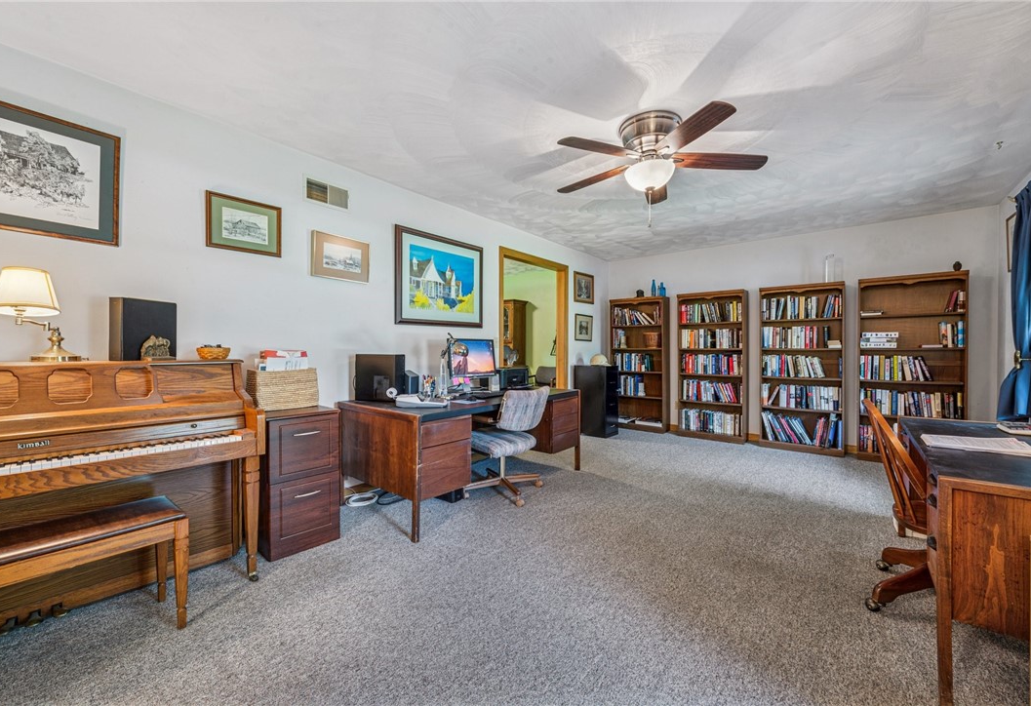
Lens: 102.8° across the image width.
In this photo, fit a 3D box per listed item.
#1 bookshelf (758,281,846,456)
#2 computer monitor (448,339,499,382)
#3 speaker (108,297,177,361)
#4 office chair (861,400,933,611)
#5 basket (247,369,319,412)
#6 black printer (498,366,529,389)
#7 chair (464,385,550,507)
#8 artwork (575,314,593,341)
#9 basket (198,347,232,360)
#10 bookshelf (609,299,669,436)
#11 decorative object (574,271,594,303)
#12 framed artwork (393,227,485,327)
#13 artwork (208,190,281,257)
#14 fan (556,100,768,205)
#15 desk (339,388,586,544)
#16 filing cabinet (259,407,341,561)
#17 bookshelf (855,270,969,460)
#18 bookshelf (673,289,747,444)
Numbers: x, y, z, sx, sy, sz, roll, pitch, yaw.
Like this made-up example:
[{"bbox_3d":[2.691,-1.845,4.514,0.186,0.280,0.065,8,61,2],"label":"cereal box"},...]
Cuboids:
[{"bbox_3d":[3.177,0.170,4.573,0.766,1.808,0.258,0,1,39],"label":"bookshelf"},{"bbox_3d":[-0.380,0.052,3.644,0.120,0.370,0.530,0,1,44],"label":"computer monitor"},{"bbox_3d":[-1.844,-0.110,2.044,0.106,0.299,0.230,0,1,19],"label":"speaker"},{"bbox_3d":[1.851,0.676,1.732,0.590,0.870,0.520,1,1,45],"label":"office chair"},{"bbox_3d":[-1.449,0.222,2.579,0.185,0.245,0.364,0,1,39],"label":"basket"},{"bbox_3d":[-0.121,0.248,4.094,0.320,0.190,0.360,1,1,45],"label":"black printer"},{"bbox_3d":[-0.097,0.680,3.235,0.560,0.840,0.600,-1,1,-36],"label":"chair"},{"bbox_3d":[0.950,-0.334,5.605,0.025,0.355,0.470,0,1,39],"label":"artwork"},{"bbox_3d":[-1.642,-0.001,2.235,0.155,0.070,0.155,0,1,39],"label":"basket"},{"bbox_3d":[1.740,0.155,5.753,0.768,1.800,0.270,0,1,39],"label":"bookshelf"},{"bbox_3d":[0.947,-0.881,5.644,0.028,0.408,0.552,0,1,39],"label":"decorative object"},{"bbox_3d":[-0.647,-0.635,3.692,0.031,0.800,1.005,0,1,39],"label":"framed artwork"},{"bbox_3d":[-1.616,-0.762,2.476,0.025,0.318,0.400,0,1,39],"label":"artwork"},{"bbox_3d":[0.804,-1.154,2.462,1.254,0.383,1.254,0,1,39],"label":"fan"},{"bbox_3d":[-0.338,0.722,3.375,0.902,0.736,1.842,0,1,39],"label":"desk"},{"bbox_3d":[-1.353,0.722,2.457,0.493,0.754,0.405,0,1,39],"label":"filing cabinet"},{"bbox_3d":[3.846,0.173,4.026,0.757,1.809,0.258,0,1,39],"label":"bookshelf"},{"bbox_3d":[2.465,0.165,5.154,0.764,1.809,0.258,0,1,39],"label":"bookshelf"}]

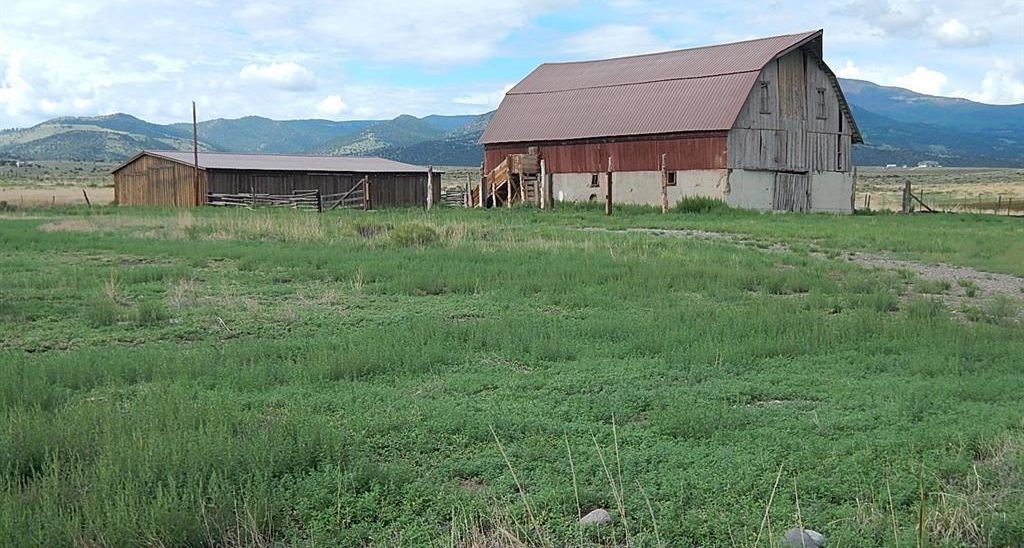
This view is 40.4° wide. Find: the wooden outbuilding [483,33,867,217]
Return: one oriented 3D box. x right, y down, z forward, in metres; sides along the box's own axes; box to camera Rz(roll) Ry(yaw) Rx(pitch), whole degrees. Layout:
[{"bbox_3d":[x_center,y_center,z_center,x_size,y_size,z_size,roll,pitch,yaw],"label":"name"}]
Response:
[{"bbox_3d":[10.007,-9.282,89.340,11.586,10.203,24.864,-2,4,-38],"label":"wooden outbuilding"}]

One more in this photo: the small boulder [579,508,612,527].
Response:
[{"bbox_3d":[0.441,1.303,7.350,0.180,0.120,0.160,0,3,0],"label":"small boulder"}]

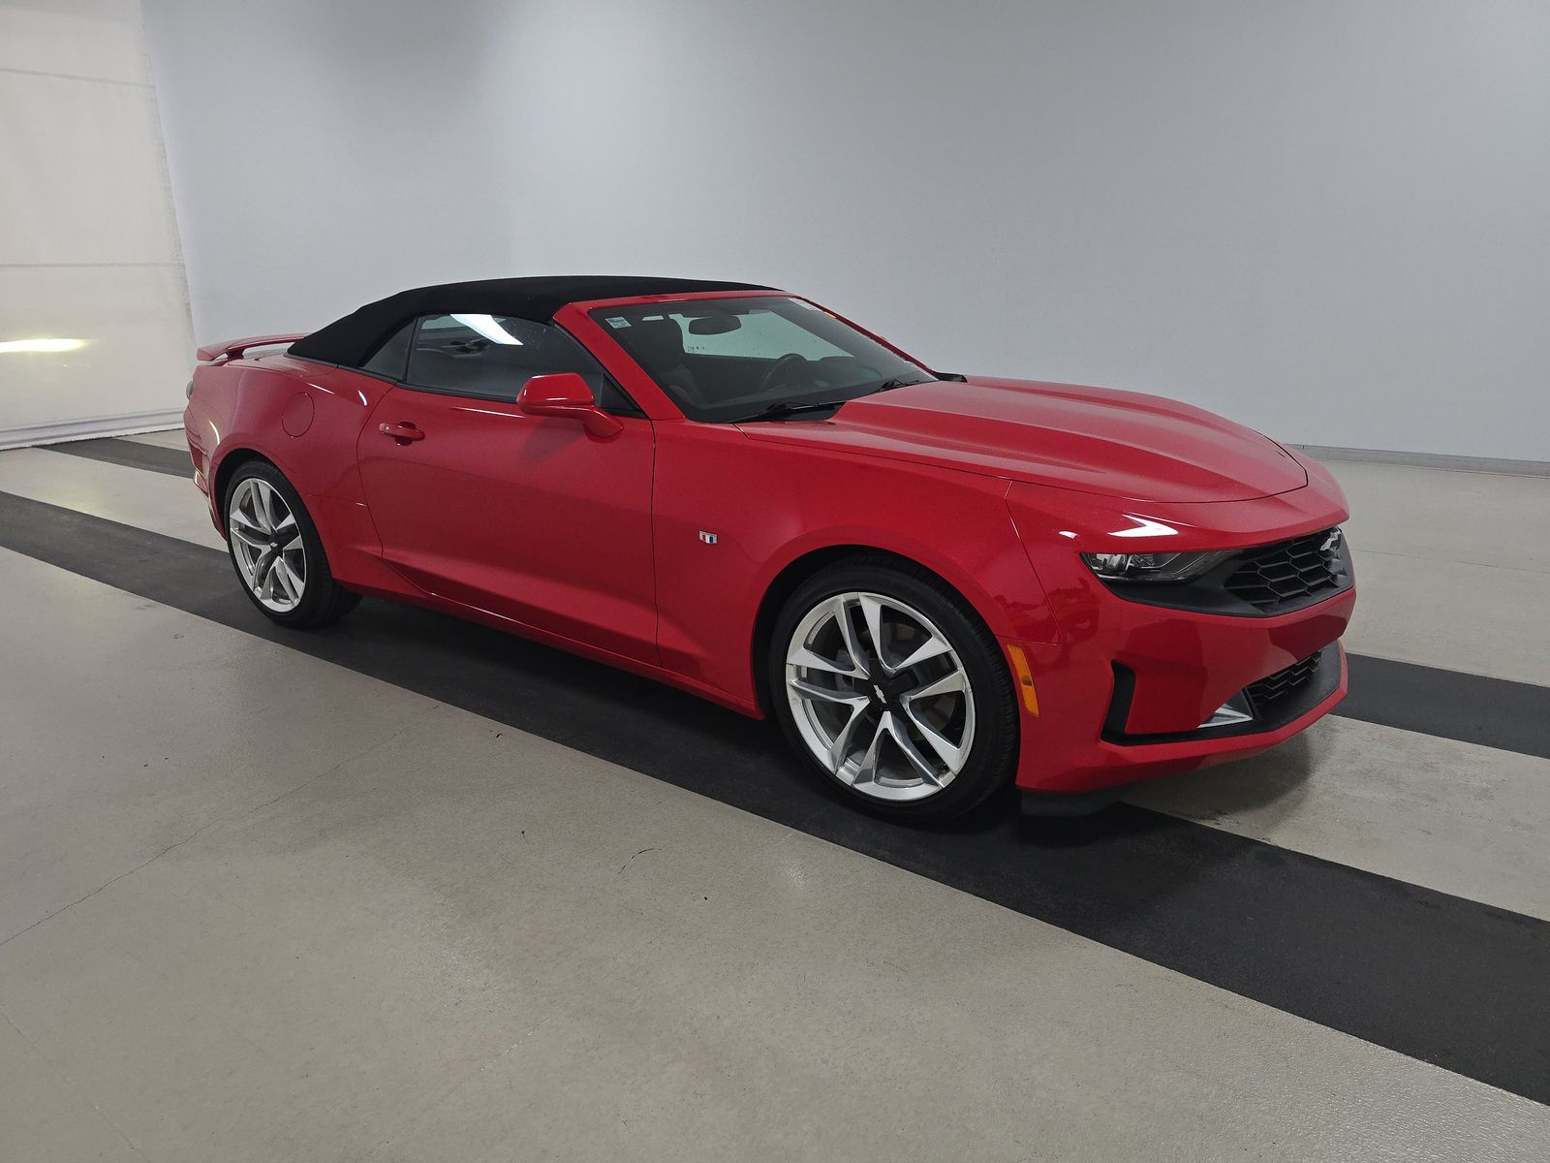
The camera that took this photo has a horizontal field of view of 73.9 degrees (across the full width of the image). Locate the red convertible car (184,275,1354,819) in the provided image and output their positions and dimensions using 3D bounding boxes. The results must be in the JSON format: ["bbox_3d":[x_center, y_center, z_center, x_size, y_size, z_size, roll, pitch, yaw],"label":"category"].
[{"bbox_3d":[-0.430,-0.474,4.015,4.784,1.345,1.920,11,21,33],"label":"red convertible car"}]

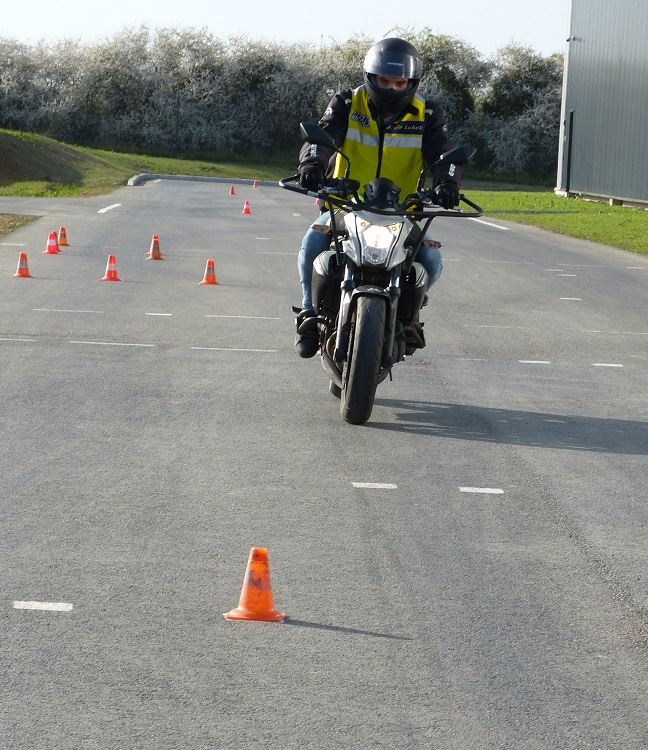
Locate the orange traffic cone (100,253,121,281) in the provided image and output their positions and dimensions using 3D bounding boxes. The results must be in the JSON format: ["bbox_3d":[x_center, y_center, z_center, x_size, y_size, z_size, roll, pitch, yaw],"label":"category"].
[{"bbox_3d":[-1.635,-0.828,32.084,0.153,0.194,0.153,1,4,-20],"label":"orange traffic cone"}]

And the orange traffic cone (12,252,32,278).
[{"bbox_3d":[-2.344,-0.859,32.362,0.153,0.194,0.153,2,4,-5],"label":"orange traffic cone"}]

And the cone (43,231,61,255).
[{"bbox_3d":[-2.516,-1.220,38.464,0.153,0.194,0.153,2,4,-5],"label":"cone"}]

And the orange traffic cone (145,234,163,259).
[{"bbox_3d":[-1.550,-1.182,38.591,0.153,0.194,0.153,2,4,-5],"label":"orange traffic cone"}]

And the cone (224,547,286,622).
[{"bbox_3d":[-0.188,0.585,11.728,0.153,0.194,0.153,3,4,8],"label":"cone"}]

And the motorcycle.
[{"bbox_3d":[0.206,-0.472,19.630,0.940,1.300,2.110,7,4,-2],"label":"motorcycle"}]

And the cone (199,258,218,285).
[{"bbox_3d":[-0.889,-0.807,32.493,0.153,0.194,0.153,2,4,-5],"label":"cone"}]

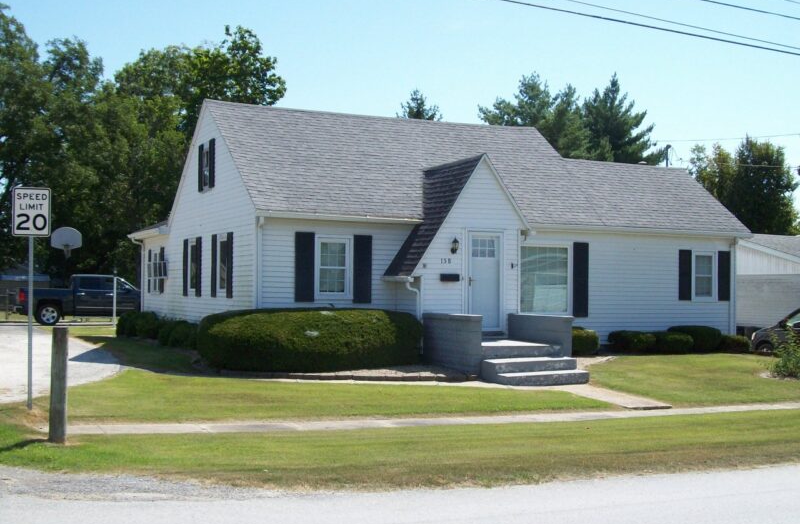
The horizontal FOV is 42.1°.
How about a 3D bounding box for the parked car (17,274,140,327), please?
[{"bbox_3d":[-11.594,1.464,39.679,5.840,1.880,2.030,1,-2,-26],"label":"parked car"}]

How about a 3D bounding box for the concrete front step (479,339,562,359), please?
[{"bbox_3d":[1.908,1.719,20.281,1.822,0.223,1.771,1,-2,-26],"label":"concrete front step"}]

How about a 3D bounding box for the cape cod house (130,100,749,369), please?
[{"bbox_3d":[0.543,-0.675,27.515,12.852,5.951,12.448,1,-2,-26],"label":"cape cod house"}]

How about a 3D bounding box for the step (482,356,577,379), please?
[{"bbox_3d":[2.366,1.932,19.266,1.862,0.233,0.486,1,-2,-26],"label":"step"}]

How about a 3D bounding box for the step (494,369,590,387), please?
[{"bbox_3d":[2.578,2.103,18.757,1.892,0.187,0.526,1,-2,-26],"label":"step"}]

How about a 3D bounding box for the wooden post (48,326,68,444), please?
[{"bbox_3d":[-3.502,1.258,10.674,0.165,1.194,0.165,1,-2,-26],"label":"wooden post"}]

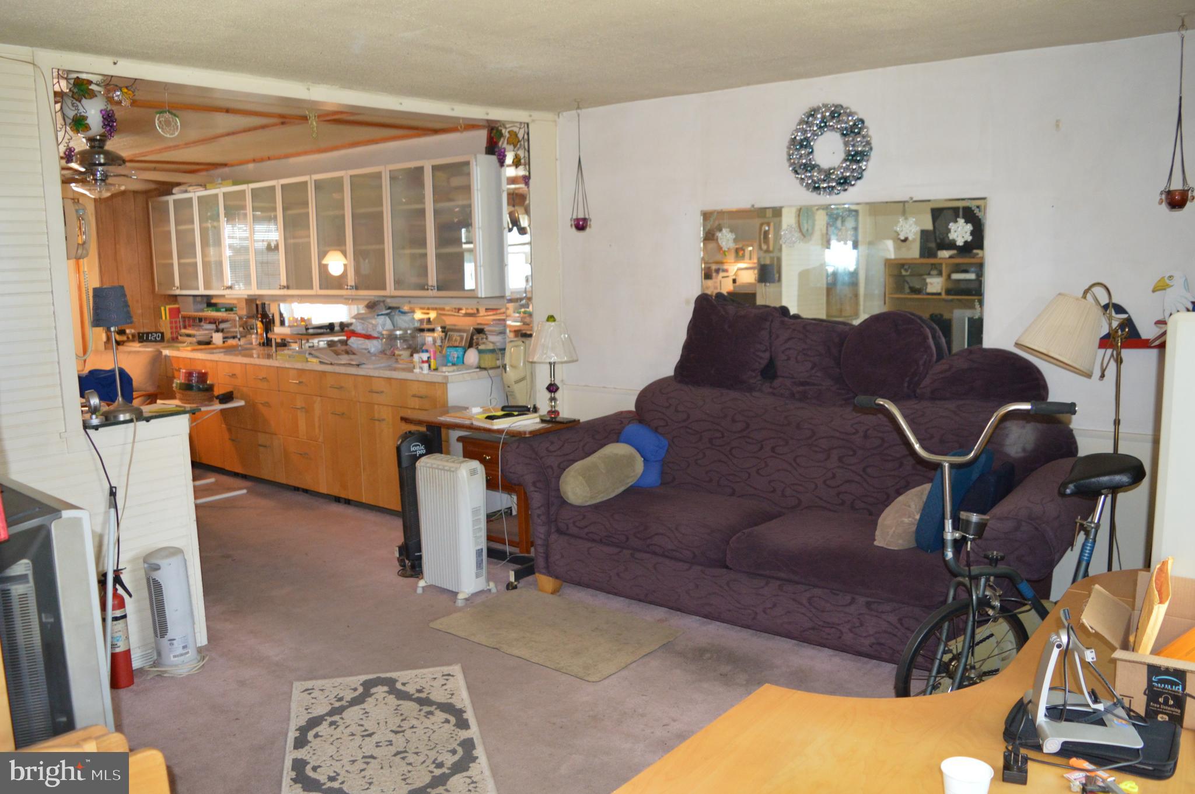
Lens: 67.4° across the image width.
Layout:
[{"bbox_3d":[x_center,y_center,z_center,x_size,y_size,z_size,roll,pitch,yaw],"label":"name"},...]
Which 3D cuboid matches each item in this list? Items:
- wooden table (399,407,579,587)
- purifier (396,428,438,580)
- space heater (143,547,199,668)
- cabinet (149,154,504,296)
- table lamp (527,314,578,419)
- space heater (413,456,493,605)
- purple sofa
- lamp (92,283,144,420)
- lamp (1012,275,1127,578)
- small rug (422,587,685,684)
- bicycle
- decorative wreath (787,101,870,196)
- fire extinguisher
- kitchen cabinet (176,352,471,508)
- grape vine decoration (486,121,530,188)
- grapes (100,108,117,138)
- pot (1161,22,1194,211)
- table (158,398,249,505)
[{"bbox_3d":[-0.575,0.485,4.696,0.920,0.755,0.500,6,11,38],"label":"wooden table"},{"bbox_3d":[-0.876,0.489,4.371,0.200,0.690,0.170,-6,10,-30],"label":"purifier"},{"bbox_3d":[-1.707,0.825,3.589,0.160,0.465,0.170,6,11,38],"label":"space heater"},{"bbox_3d":[-2.060,-1.111,6.292,3.790,0.770,0.310,6,11,38],"label":"cabinet"},{"bbox_3d":[-0.232,-0.154,4.528,0.250,0.525,0.250,-1,9,0],"label":"table lamp"},{"bbox_3d":[-0.646,0.571,4.032,0.350,0.630,0.250,6,11,38],"label":"space heater"},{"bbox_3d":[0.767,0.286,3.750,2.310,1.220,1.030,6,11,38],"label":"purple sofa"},{"bbox_3d":[-1.856,-0.172,3.465,0.160,0.515,0.160,6,11,38],"label":"lamp"},{"bbox_3d":[1.629,0.305,3.039,0.420,1.360,0.300,-4,9,-17],"label":"lamp"},{"bbox_3d":[-0.194,0.934,3.647,0.905,0.012,0.535,6,11,38],"label":"small rug"},{"bbox_3d":[1.165,0.534,2.459,0.920,1.100,0.480,-4,9,-20],"label":"bicycle"},{"bbox_3d":[1.067,-1.146,4.173,0.410,0.410,0.070,6,11,38],"label":"decorative wreath"},{"bbox_3d":[-1.716,0.824,3.193,0.120,0.425,0.100,-4,9,-17],"label":"fire extinguisher"},{"bbox_3d":[-1.929,0.162,6.434,3.300,0.910,0.630,6,11,38],"label":"kitchen cabinet"},{"bbox_3d":[-0.465,-1.329,4.914,0.050,0.360,0.320,6,13,36],"label":"grape vine decoration"},{"bbox_3d":[-1.814,-1.017,3.311,0.045,0.112,0.062,6,11,38],"label":"grapes"},{"bbox_3d":[2.075,-0.992,3.186,0.110,0.650,0.110,6,11,38],"label":"pot"},{"bbox_3d":[-2.665,0.381,5.457,0.850,0.660,0.900,6,11,38],"label":"table"}]

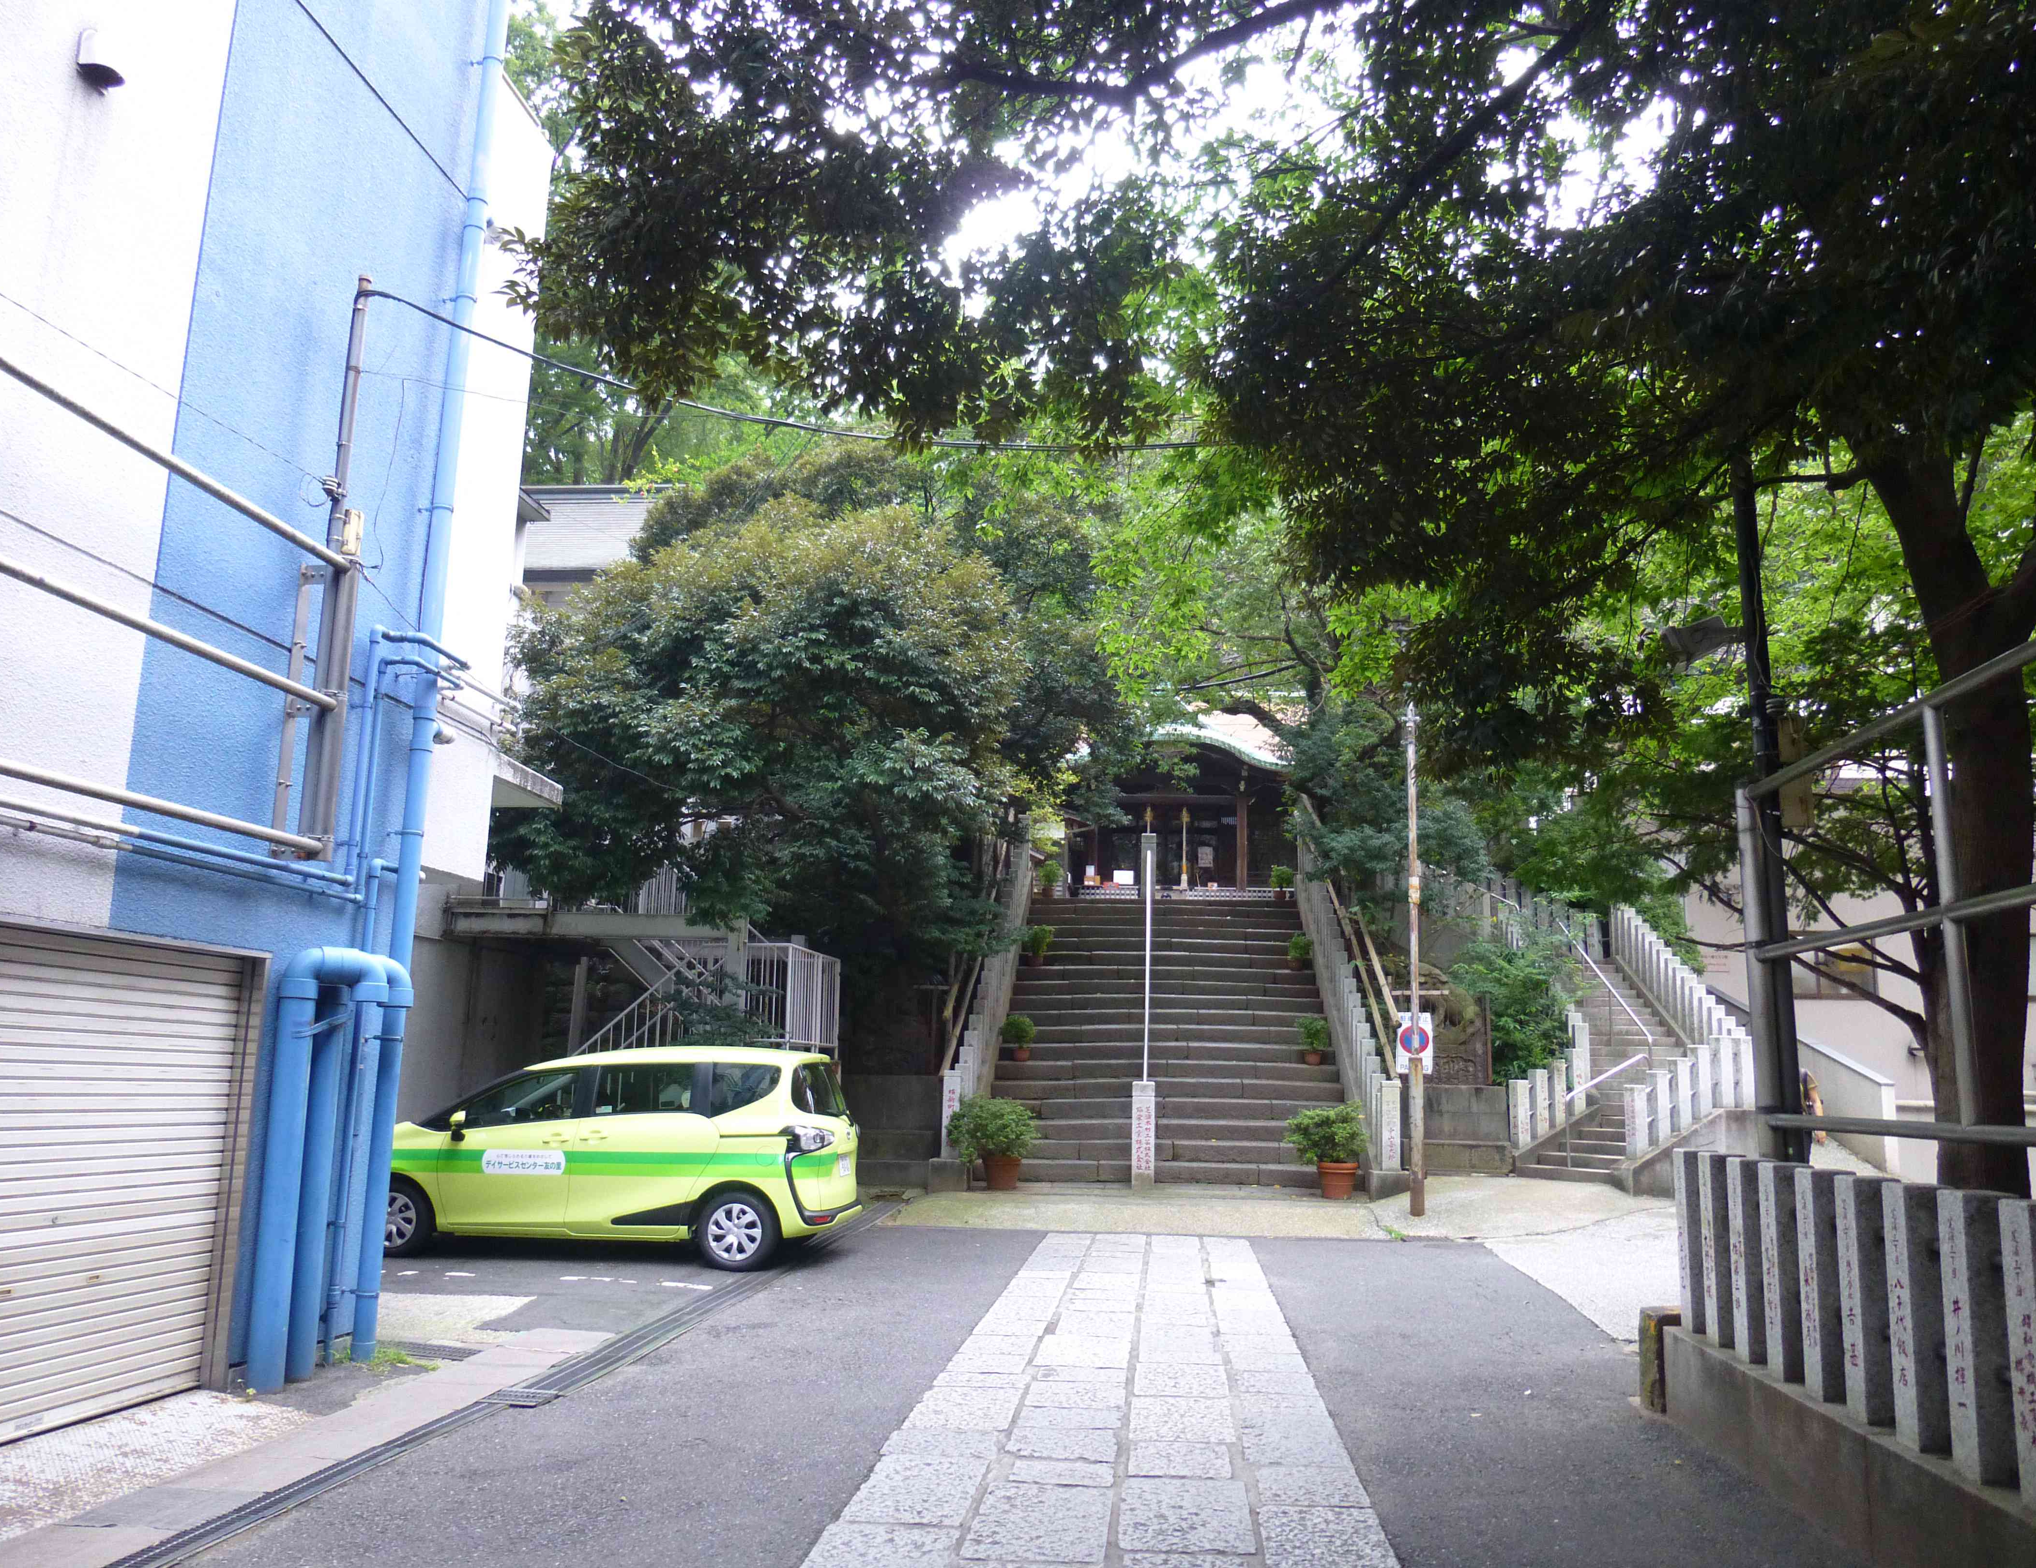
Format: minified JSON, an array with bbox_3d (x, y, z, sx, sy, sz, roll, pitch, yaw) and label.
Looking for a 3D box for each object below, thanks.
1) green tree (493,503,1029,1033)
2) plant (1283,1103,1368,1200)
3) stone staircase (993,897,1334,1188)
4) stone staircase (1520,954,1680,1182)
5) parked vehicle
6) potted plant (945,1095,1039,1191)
[{"bbox_3d":[-3.067,-0.127,18.000,6.200,6.500,5.800,0,-10,5],"label":"green tree"},{"bbox_3d":[3.396,4.056,16.700,0.920,1.070,0.900,0,-10,5],"label":"plant"},{"bbox_3d":[2.086,3.266,21.338,4.510,4.053,7.500,0,-10,5],"label":"stone staircase"},{"bbox_3d":[8.023,3.831,21.923,2.800,3.200,5.400,-2,-11,15],"label":"stone staircase"},{"bbox_3d":[-3.499,3.031,12.532,4.235,1.675,1.695,0,-10,5],"label":"parked vehicle"},{"bbox_3d":[-0.282,3.998,16.800,1.000,1.070,0.950,0,-10,5],"label":"potted plant"}]

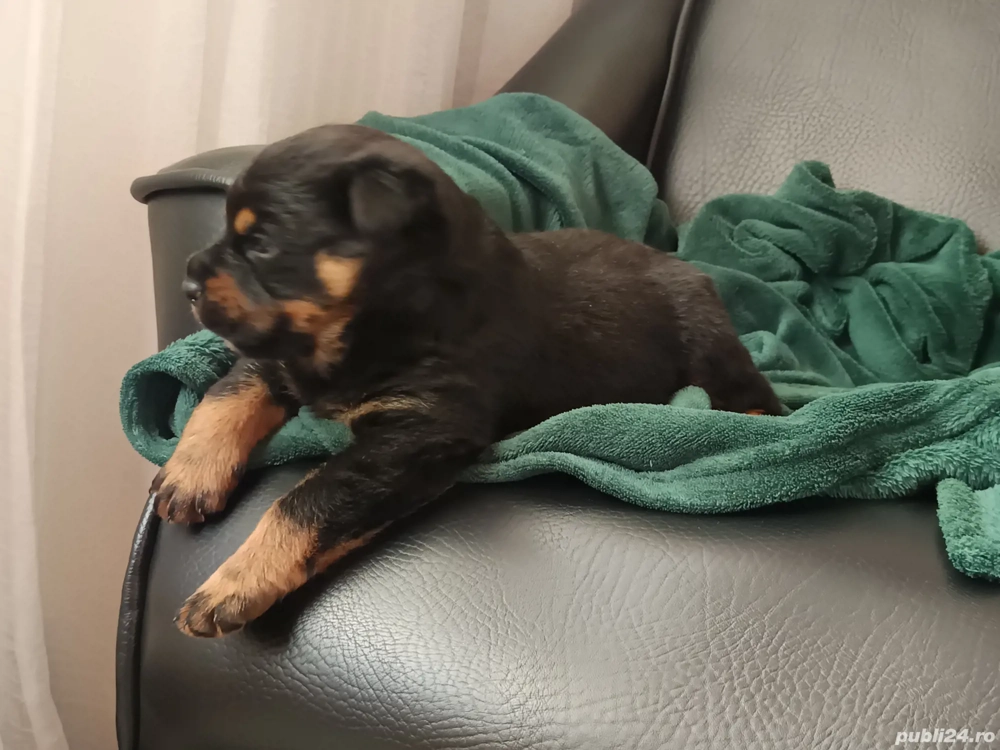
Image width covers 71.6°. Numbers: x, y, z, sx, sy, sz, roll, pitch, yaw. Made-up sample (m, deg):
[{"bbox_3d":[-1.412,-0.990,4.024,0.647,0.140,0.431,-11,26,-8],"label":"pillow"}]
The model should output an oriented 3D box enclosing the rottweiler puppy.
[{"bbox_3d":[-0.004,-0.026,0.458,0.417,0.265,0.163,-7,15,-29],"label":"rottweiler puppy"}]

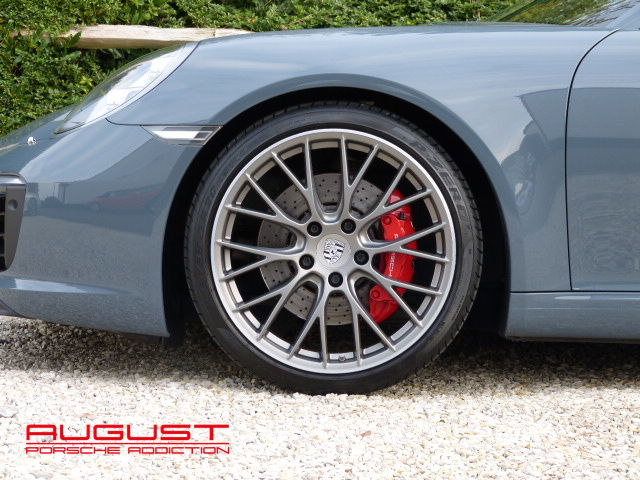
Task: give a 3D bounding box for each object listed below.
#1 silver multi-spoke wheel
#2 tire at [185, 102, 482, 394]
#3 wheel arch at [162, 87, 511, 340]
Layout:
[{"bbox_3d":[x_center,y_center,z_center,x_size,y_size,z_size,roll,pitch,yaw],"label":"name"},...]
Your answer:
[{"bbox_3d":[0.031,0.021,4.090,0.544,0.544,0.230,0,2,1],"label":"silver multi-spoke wheel"},{"bbox_3d":[0.031,0.019,4.092,0.680,0.675,0.245,0,2,1],"label":"tire"},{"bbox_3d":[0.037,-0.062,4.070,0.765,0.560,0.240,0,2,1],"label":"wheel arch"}]

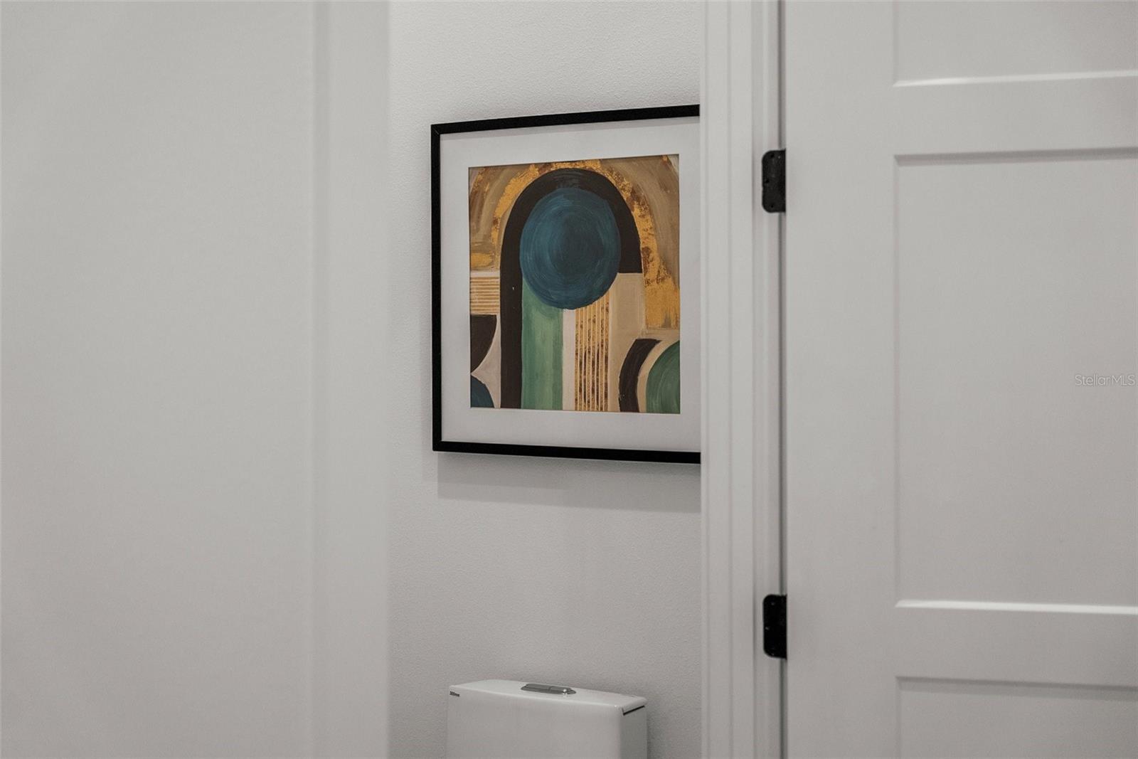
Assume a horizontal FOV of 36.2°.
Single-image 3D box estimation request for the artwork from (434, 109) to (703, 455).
[{"bbox_3d":[0.009,-0.164,3.063,0.600,0.603,0.030,1,3,32],"label":"artwork"}]

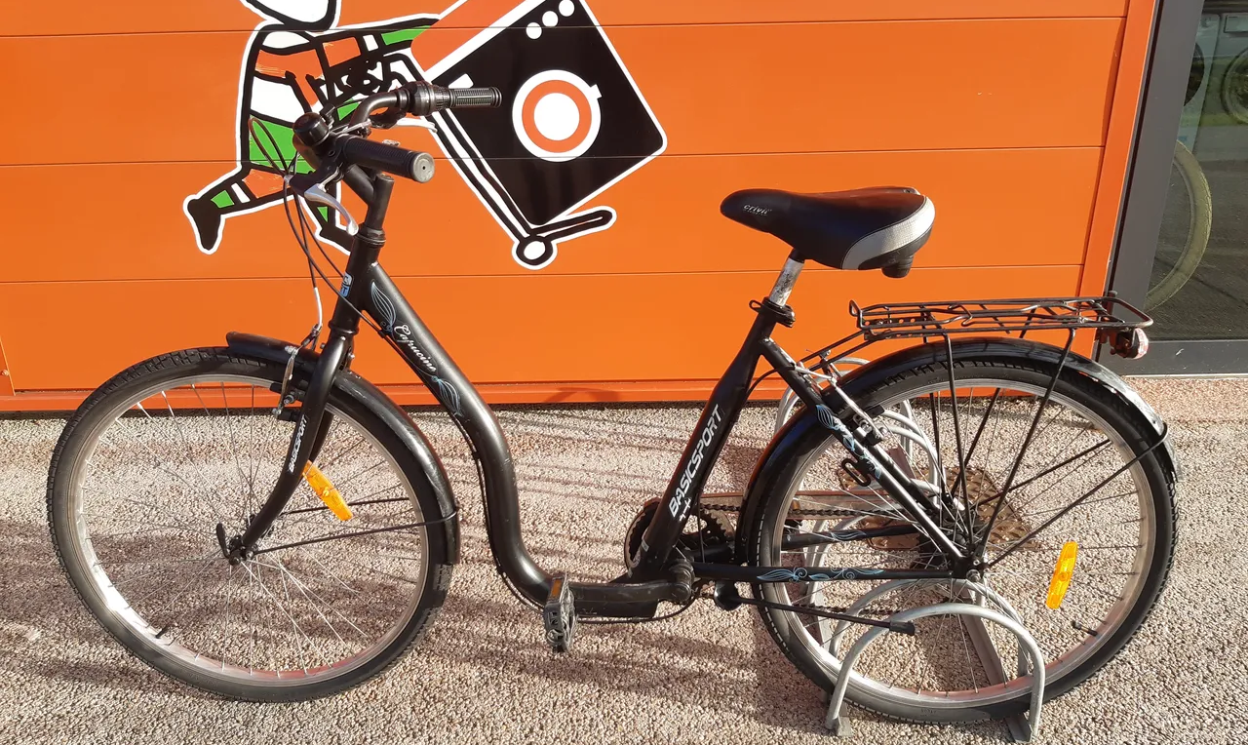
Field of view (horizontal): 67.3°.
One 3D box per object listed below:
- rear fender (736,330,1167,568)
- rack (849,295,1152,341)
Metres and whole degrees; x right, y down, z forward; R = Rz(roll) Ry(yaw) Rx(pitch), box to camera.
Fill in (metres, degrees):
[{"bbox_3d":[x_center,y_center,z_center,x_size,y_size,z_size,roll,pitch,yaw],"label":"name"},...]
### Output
[{"bbox_3d":[0.496,0.126,1.385,0.662,0.382,0.060,0,21,4],"label":"rear fender"},{"bbox_3d":[0.511,-0.078,1.304,0.390,0.046,0.138,0,21,4],"label":"rack"}]

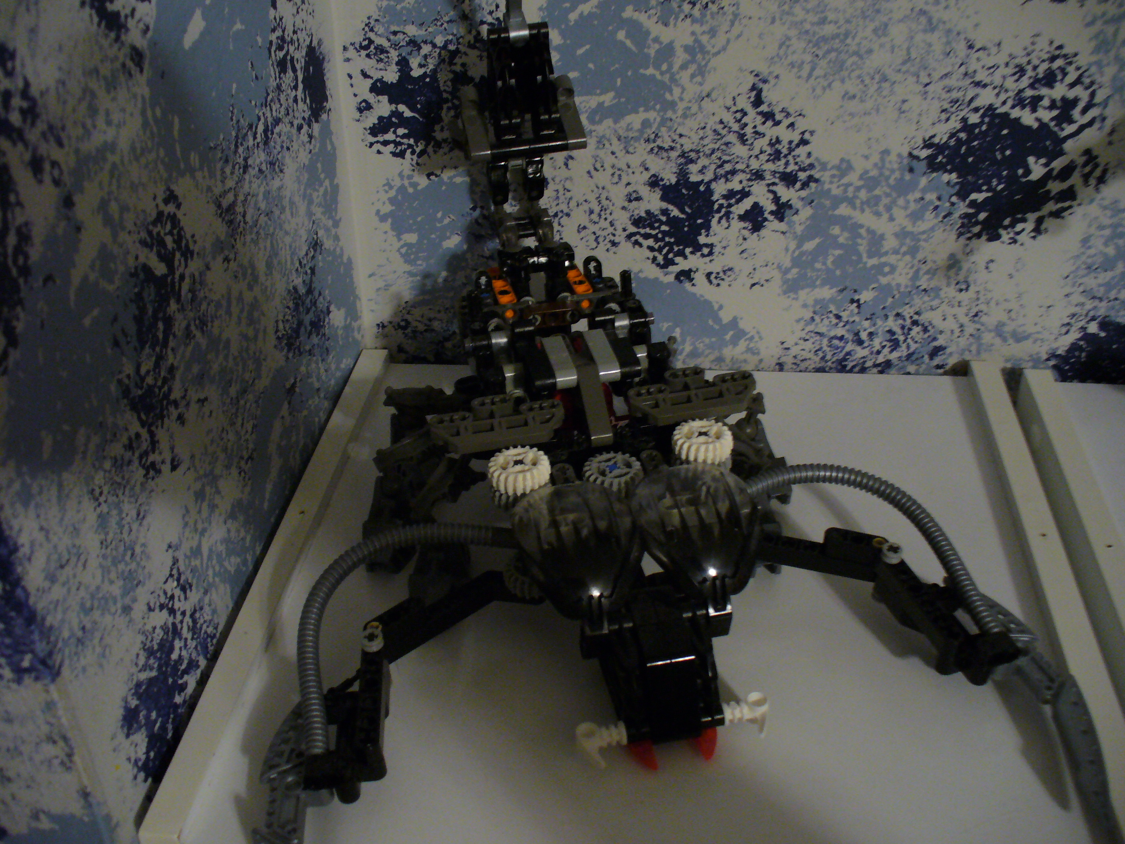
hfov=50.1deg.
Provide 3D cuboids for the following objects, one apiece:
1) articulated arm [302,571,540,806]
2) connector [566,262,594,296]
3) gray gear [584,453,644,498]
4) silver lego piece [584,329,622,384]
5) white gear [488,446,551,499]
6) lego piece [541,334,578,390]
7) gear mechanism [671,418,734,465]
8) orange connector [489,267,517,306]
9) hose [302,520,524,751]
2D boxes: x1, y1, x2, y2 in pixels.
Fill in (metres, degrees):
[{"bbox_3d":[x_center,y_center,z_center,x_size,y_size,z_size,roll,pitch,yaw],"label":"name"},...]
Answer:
[{"bbox_3d":[-0.045,0.085,0.399,0.086,0.034,0.062,-7,35,-9],"label":"articulated arm"},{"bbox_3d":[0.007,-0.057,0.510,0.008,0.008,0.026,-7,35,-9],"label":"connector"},{"bbox_3d":[0.018,0.019,0.421,0.022,0.008,0.022,-9,33,6],"label":"gray gear"},{"bbox_3d":[0.015,-0.023,0.454,0.008,0.008,0.032,-7,35,-9],"label":"silver lego piece"},{"bbox_3d":[-0.015,0.017,0.414,0.022,0.008,0.022,-6,30,3],"label":"white gear"},{"bbox_3d":[-0.001,-0.021,0.452,0.008,0.008,0.032,-7,35,-9],"label":"lego piece"},{"bbox_3d":[0.049,0.007,0.423,0.022,0.008,0.022,-3,29,-12],"label":"gear mechanism"},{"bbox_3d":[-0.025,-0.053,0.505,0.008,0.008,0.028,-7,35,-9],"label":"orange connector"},{"bbox_3d":[-0.047,0.068,0.396,0.079,0.042,0.063,-7,35,-9],"label":"hose"}]

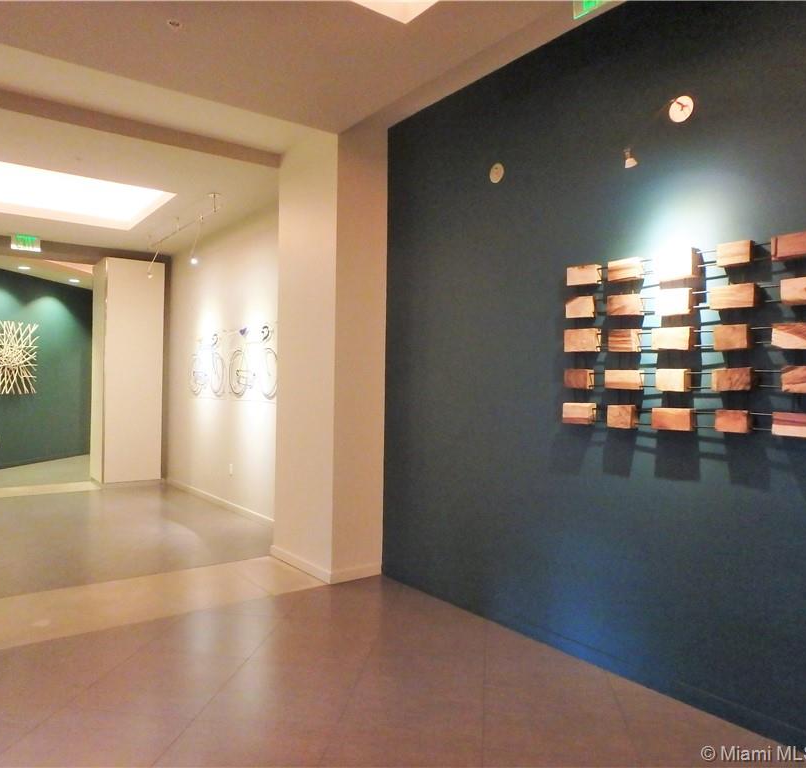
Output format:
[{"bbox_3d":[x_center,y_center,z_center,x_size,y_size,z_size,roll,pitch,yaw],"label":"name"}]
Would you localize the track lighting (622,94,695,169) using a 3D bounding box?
[{"bbox_3d":[1.110,-1.106,2.715,0.400,0.415,0.125,1,0,-37],"label":"track lighting"}]

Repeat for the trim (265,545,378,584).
[{"bbox_3d":[-0.605,1.339,4.735,0.440,0.080,0.890,1,0,-36],"label":"trim"}]

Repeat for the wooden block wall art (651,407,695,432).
[{"bbox_3d":[1.181,0.155,2.708,0.058,0.097,0.174,1,0,-36],"label":"wooden block wall art"}]

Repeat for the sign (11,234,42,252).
[{"bbox_3d":[-4.581,-1.715,7.550,0.310,0.195,0.050,1,0,-36],"label":"sign"}]

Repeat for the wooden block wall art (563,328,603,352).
[{"bbox_3d":[0.960,-0.228,3.313,0.049,0.119,0.200,1,-1,-37],"label":"wooden block wall art"}]

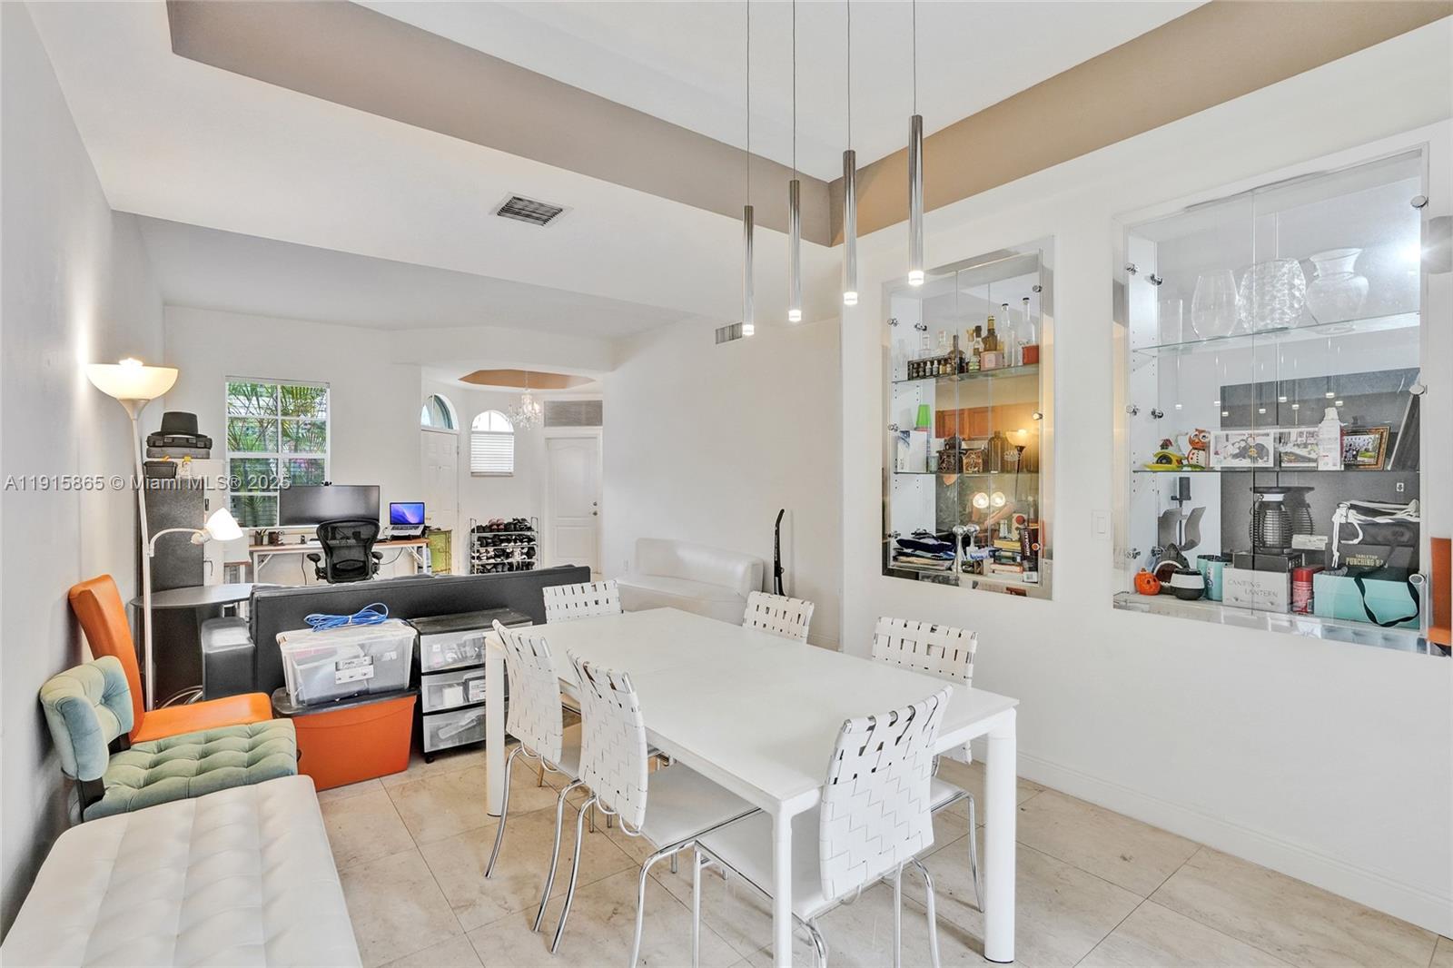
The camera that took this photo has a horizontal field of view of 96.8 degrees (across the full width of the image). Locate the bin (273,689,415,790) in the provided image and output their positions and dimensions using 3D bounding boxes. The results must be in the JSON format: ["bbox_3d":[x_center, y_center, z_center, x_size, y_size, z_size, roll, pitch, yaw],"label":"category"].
[{"bbox_3d":[-1.829,1.179,3.105,0.590,0.386,0.450,0,0,-37],"label":"bin"}]

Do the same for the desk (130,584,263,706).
[{"bbox_3d":[-3.087,1.013,3.873,0.750,0.715,0.750,0,0,-37],"label":"desk"}]

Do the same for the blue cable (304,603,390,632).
[{"bbox_3d":[-1.912,0.670,3.262,0.360,0.100,0.160,-1,1,-34],"label":"blue cable"}]

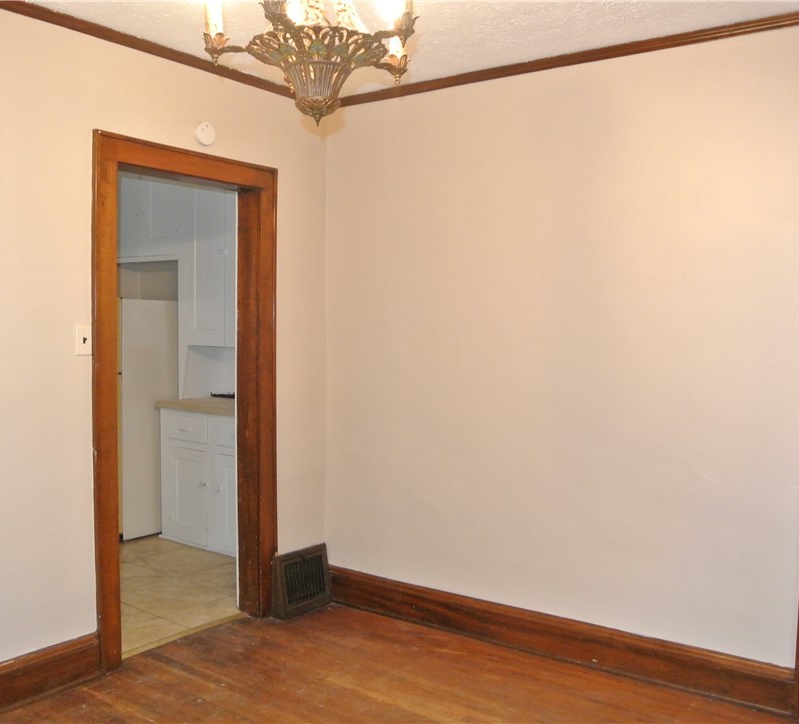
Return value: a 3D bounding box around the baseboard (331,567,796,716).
[{"bbox_3d":[0.512,1.153,3.480,2.200,0.180,0.035,2,3,36],"label":"baseboard"}]

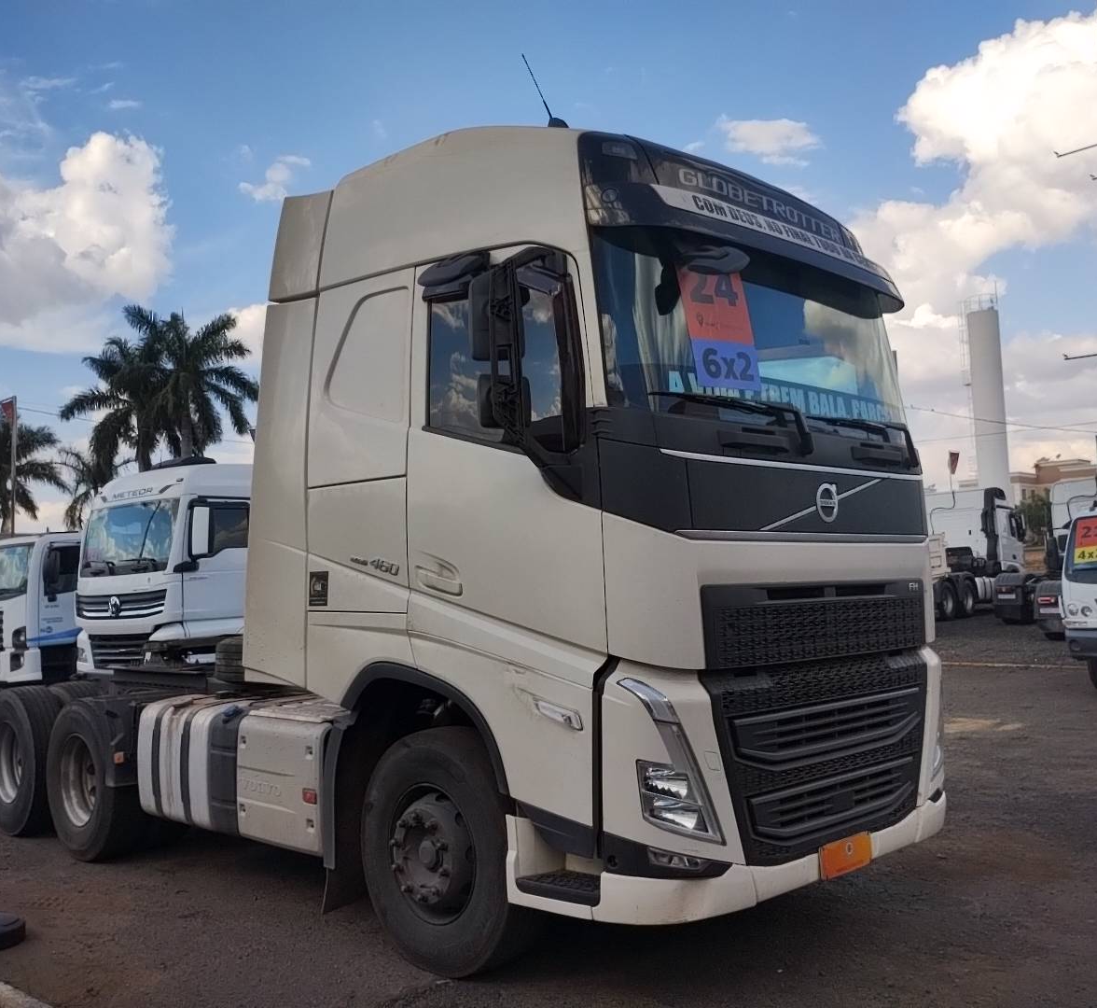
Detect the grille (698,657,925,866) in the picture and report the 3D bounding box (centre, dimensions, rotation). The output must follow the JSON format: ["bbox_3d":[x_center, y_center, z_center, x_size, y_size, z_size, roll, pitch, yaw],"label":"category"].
[{"bbox_3d":[1.234,1.025,4.584,1.740,0.770,0.140,3,-7,-44],"label":"grille"}]

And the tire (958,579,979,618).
[{"bbox_3d":[11.114,2.563,29.131,0.290,1.030,1.040,-6,-6,41],"label":"tire"}]

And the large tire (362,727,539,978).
[{"bbox_3d":[-0.419,1.517,4.791,0.300,1.030,1.040,3,-7,-44],"label":"large tire"}]

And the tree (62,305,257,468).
[{"bbox_3d":[-16.544,-1.437,46.389,8.200,14.390,7.200,0,-5,-20],"label":"tree"}]

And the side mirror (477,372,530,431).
[{"bbox_3d":[-0.170,-0.389,4.100,0.200,0.200,0.100,3,-7,-45],"label":"side mirror"}]

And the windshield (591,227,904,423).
[{"bbox_3d":[1.069,-0.655,4.840,2.310,0.780,0.270,3,-7,-45],"label":"windshield"}]

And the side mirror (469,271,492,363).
[{"bbox_3d":[-0.188,-0.715,4.081,0.200,0.370,0.110,1,-6,-30],"label":"side mirror"}]

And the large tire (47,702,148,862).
[{"bbox_3d":[-3.016,1.823,7.273,0.295,1.030,1.040,3,-7,-45],"label":"large tire"}]

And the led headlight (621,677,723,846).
[{"bbox_3d":[0.458,0.948,3.967,0.360,0.630,0.180,3,-7,-45],"label":"led headlight"}]

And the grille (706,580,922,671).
[{"bbox_3d":[1.212,0.488,4.637,1.780,0.320,0.120,3,-7,-45],"label":"grille"}]

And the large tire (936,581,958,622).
[{"bbox_3d":[10.222,2.544,28.081,0.290,1.030,1.040,-6,-6,41],"label":"large tire"}]

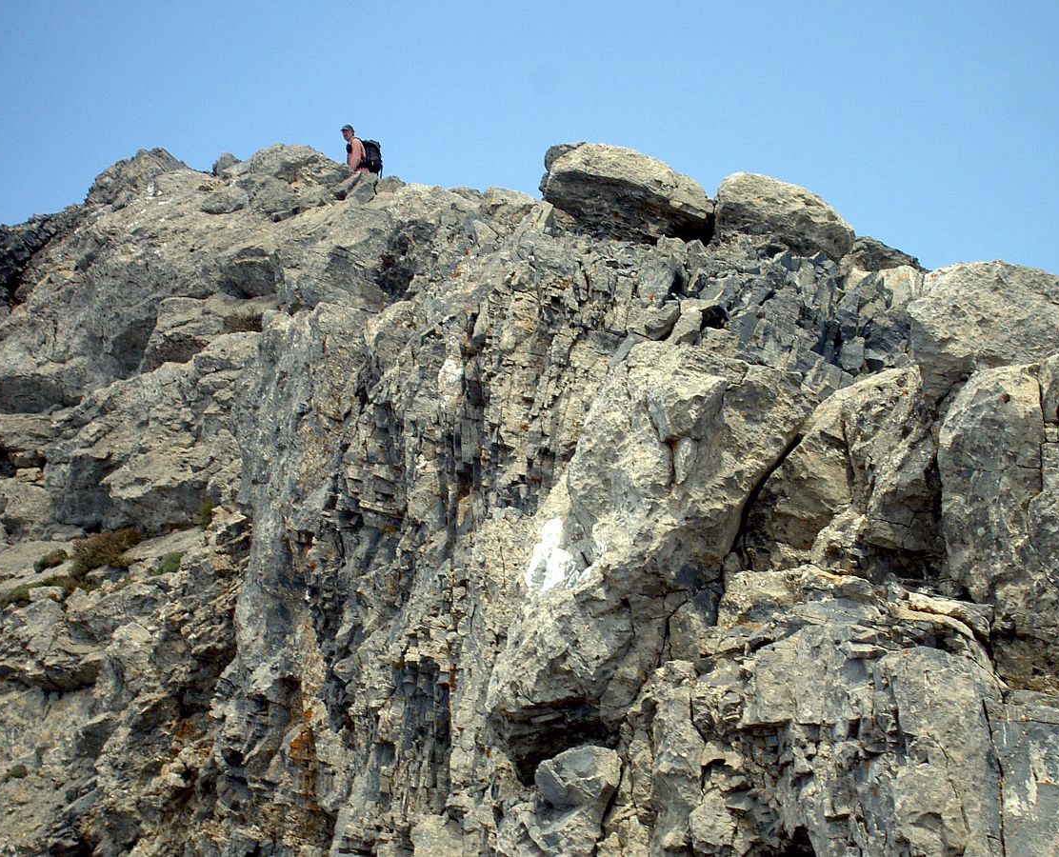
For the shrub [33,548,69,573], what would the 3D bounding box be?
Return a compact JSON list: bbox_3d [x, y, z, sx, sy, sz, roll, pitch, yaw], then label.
[{"bbox_3d":[-6.438,1.787,45.300,0.480,0.300,0.380,0,-13,0],"label":"shrub"}]

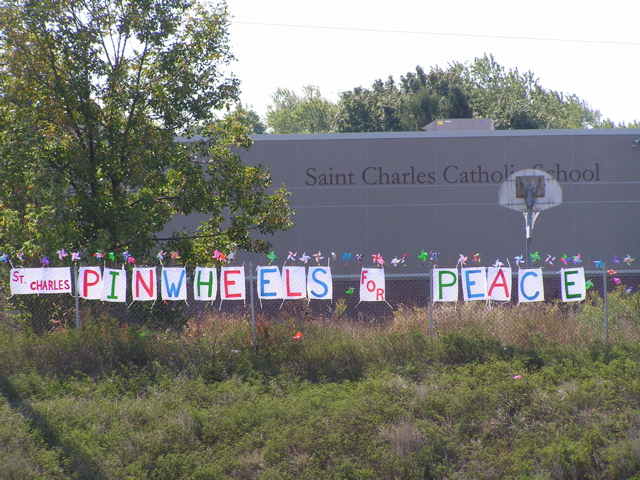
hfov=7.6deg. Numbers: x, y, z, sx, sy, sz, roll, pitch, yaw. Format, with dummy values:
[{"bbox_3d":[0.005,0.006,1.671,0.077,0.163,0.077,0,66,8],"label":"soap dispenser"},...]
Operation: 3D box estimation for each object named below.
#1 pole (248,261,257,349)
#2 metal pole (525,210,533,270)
[{"bbox_3d":[-1.114,1.128,80.000,0.055,1.530,0.055,-3,0,0],"label":"pole"},{"bbox_3d":[4.430,0.800,101.200,0.112,3.000,0.112,0,0,0],"label":"metal pole"}]

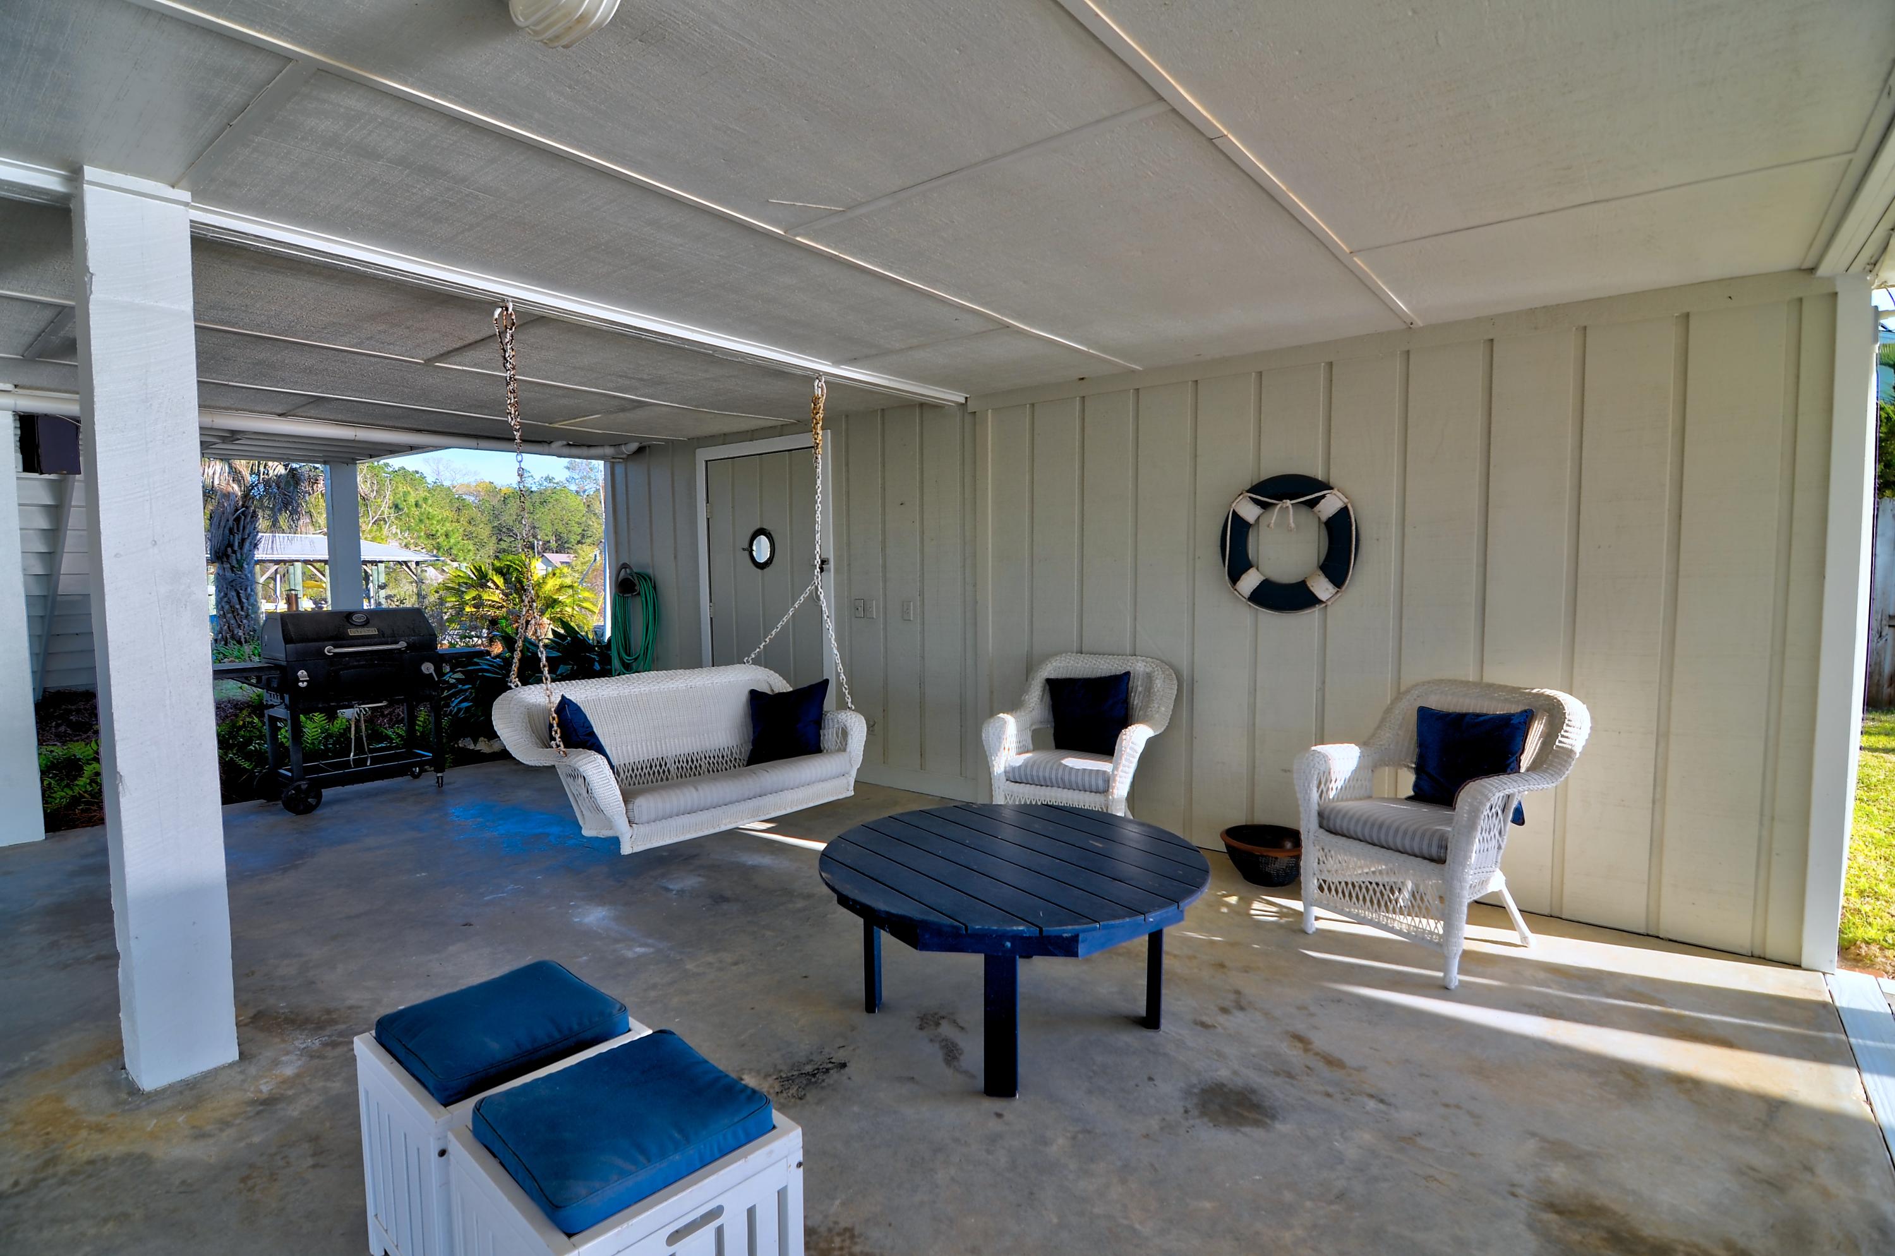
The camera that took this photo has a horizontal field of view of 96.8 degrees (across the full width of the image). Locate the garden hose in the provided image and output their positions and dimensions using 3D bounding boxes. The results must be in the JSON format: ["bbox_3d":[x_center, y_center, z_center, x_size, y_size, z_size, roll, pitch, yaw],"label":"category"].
[{"bbox_3d":[-2.564,-0.007,6.952,0.435,0.969,0.198,2,4,37],"label":"garden hose"}]

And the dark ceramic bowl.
[{"bbox_3d":[1.472,1.043,3.806,0.455,0.183,0.455,0,4,0],"label":"dark ceramic bowl"}]

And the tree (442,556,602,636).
[{"bbox_3d":[-5.042,0.035,9.900,1.929,1.808,1.929,3,5,41],"label":"tree"}]

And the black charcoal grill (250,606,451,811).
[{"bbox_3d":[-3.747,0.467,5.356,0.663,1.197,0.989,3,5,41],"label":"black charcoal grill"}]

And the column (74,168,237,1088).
[{"bbox_3d":[-2.178,0.037,2.313,0.193,2.413,0.193,3,5,41],"label":"column"}]

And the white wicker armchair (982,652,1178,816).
[{"bbox_3d":[0.655,0.653,4.050,0.771,0.940,0.702,2,4,29],"label":"white wicker armchair"}]

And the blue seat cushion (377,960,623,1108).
[{"bbox_3d":[-0.890,0.787,1.693,0.361,0.064,0.341,3,5,41],"label":"blue seat cushion"}]

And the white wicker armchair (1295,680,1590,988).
[{"bbox_3d":[1.812,0.702,3.156,0.702,0.940,0.771,-2,4,-31],"label":"white wicker armchair"}]

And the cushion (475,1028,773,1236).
[{"bbox_3d":[-0.542,0.803,1.401,0.361,0.064,0.341,3,5,41],"label":"cushion"}]

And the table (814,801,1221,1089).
[{"bbox_3d":[0.200,0.957,2.614,1.157,0.514,1.157,0,4,0],"label":"table"}]

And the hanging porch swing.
[{"bbox_3d":[-1.095,-0.187,3.685,0.791,2.008,1.602,3,5,41],"label":"hanging porch swing"}]

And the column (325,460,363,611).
[{"bbox_3d":[-5.435,-0.245,7.636,0.193,2.433,0.193,3,5,41],"label":"column"}]

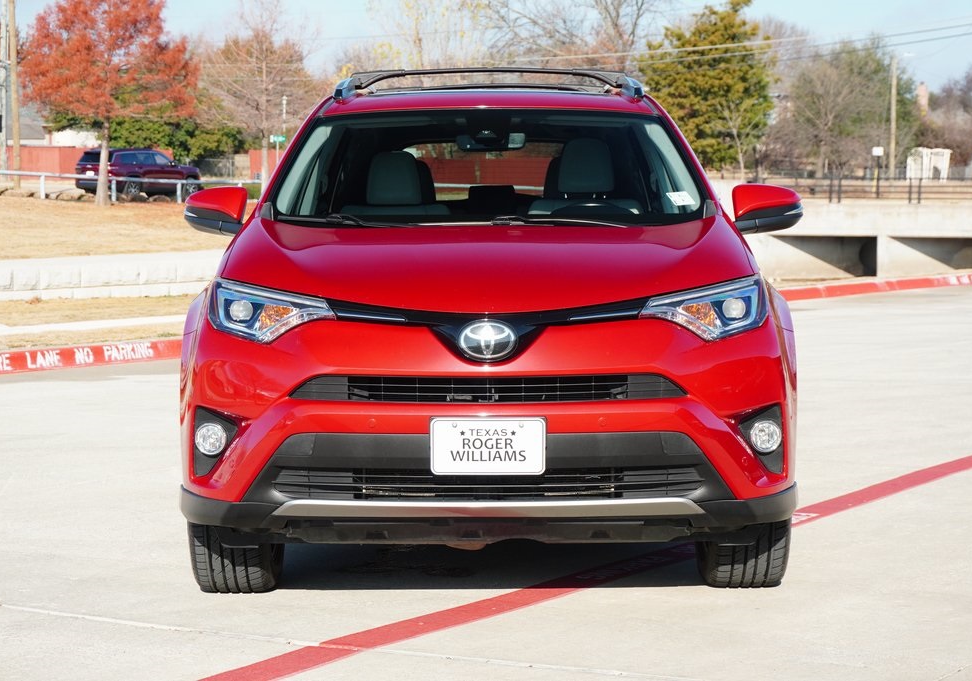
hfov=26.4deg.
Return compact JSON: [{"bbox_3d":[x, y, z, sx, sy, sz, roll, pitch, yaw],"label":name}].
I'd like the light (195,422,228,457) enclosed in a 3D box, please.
[{"bbox_3d":[-0.763,0.275,5.770,0.095,0.095,0.070,0,3,0],"label":"light"}]

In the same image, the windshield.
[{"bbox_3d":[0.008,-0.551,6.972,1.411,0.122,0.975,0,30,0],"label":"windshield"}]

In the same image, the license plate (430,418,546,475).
[{"bbox_3d":[0.007,0.281,5.490,0.305,0.154,0.012,0,3,0],"label":"license plate"}]

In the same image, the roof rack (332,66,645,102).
[{"bbox_3d":[0.015,-0.951,8.025,1.095,0.141,1.504,0,3,0],"label":"roof rack"}]

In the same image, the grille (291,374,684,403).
[{"bbox_3d":[0.004,0.125,5.624,1.082,0.073,0.153,0,3,0],"label":"grille"}]

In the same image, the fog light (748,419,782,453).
[{"bbox_3d":[0.777,0.266,5.770,0.095,0.095,0.070,0,3,0],"label":"fog light"}]

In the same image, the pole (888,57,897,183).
[{"bbox_3d":[24.510,-13.436,125.000,0.300,7.591,0.300,0,3,0],"label":"pole"}]

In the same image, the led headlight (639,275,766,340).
[{"bbox_3d":[0.608,-0.092,5.792,0.385,0.168,0.387,0,3,0],"label":"led headlight"}]

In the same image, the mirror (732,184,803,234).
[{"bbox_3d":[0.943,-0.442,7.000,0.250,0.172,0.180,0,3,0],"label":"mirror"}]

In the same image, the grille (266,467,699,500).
[{"bbox_3d":[0.006,0.380,5.624,1.187,0.090,0.154,0,3,0],"label":"grille"}]

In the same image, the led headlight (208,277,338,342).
[{"bbox_3d":[-0.598,-0.086,5.792,0.389,0.167,0.384,0,3,0],"label":"led headlight"}]

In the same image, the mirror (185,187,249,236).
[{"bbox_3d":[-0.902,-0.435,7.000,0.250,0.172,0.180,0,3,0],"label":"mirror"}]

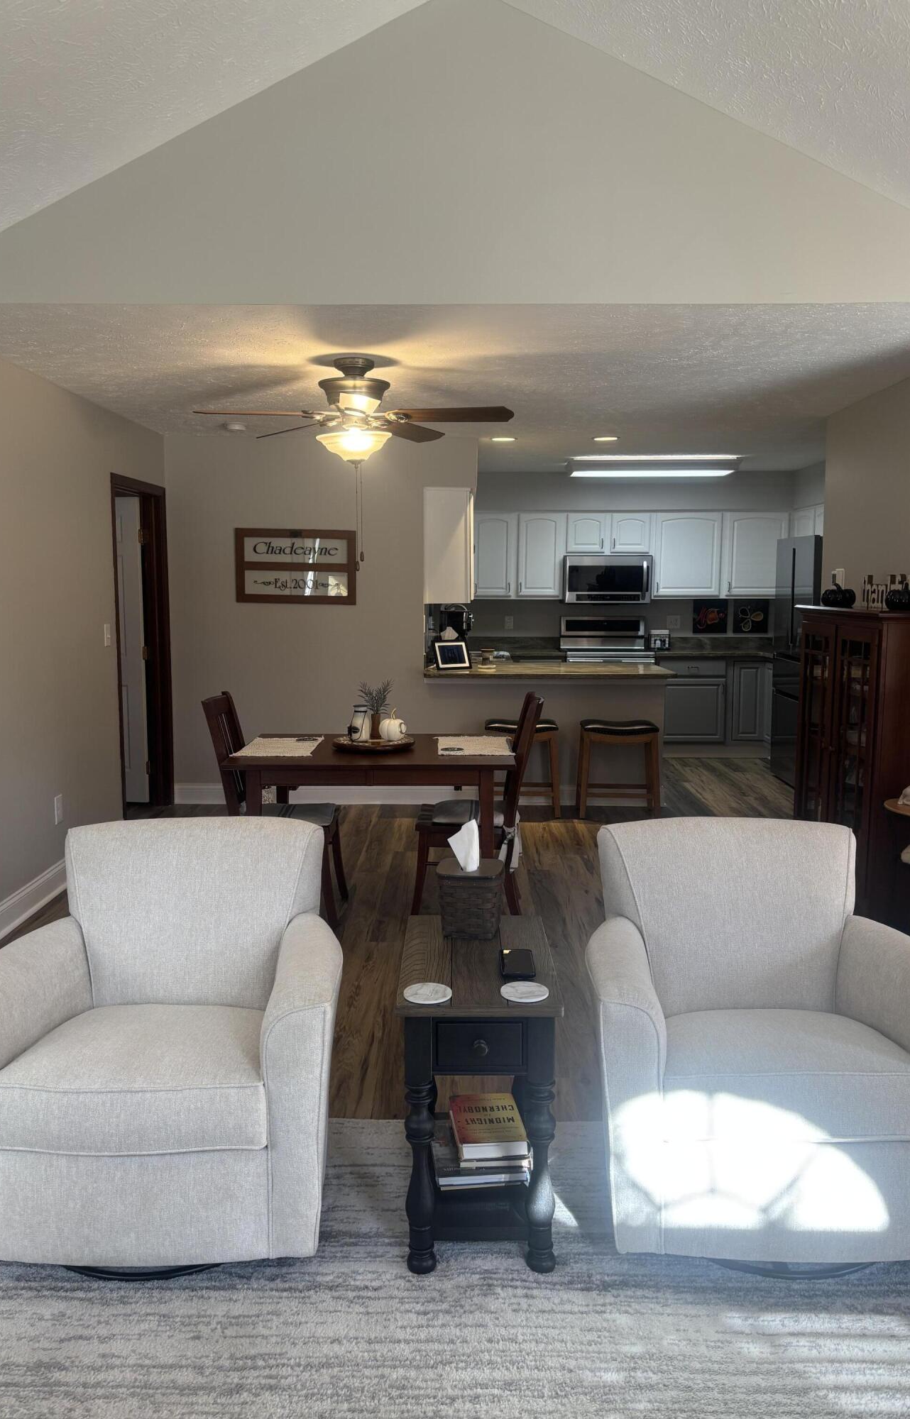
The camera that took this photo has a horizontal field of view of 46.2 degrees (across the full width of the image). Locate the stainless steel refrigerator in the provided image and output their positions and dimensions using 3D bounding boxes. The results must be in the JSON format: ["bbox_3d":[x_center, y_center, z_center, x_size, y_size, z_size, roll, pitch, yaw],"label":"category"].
[{"bbox_3d":[2.843,-0.344,7.885,0.740,1.800,0.910,0,7,1],"label":"stainless steel refrigerator"}]

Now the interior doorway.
[{"bbox_3d":[-1.952,-0.337,6.547,0.150,2.100,1.060,0,7,1],"label":"interior doorway"}]

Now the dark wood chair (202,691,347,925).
[{"bbox_3d":[-0.786,0.432,4.772,0.580,0.990,0.460,0,7,1],"label":"dark wood chair"}]

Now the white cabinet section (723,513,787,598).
[{"bbox_3d":[2.624,-1.365,9.482,0.588,0.756,0.330,0,7,1],"label":"white cabinet section"}]

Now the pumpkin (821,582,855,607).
[{"bbox_3d":[1.877,-0.559,5.222,0.163,0.118,0.163,0,7,1],"label":"pumpkin"}]

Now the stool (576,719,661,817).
[{"bbox_3d":[1.059,0.371,6.937,0.520,0.630,0.340,0,7,1],"label":"stool"}]

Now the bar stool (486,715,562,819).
[{"bbox_3d":[0.434,0.367,6.877,0.490,0.625,0.320,0,7,1],"label":"bar stool"}]

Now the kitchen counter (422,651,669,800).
[{"bbox_3d":[0.629,0.178,7.334,1.630,0.920,1.000,0,7,1],"label":"kitchen counter"}]

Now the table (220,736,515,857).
[{"bbox_3d":[-0.355,0.541,4.861,1.215,0.752,0.890,0,7,1],"label":"table"}]

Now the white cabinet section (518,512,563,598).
[{"bbox_3d":[0.757,-1.370,9.518,0.418,0.759,0.330,0,7,1],"label":"white cabinet section"}]

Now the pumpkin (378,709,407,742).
[{"bbox_3d":[-0.282,0.073,4.838,0.130,0.148,0.130,0,7,1],"label":"pumpkin"}]

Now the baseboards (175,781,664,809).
[{"bbox_3d":[-0.245,0.584,7.174,3.292,0.152,0.020,0,7,1],"label":"baseboards"}]

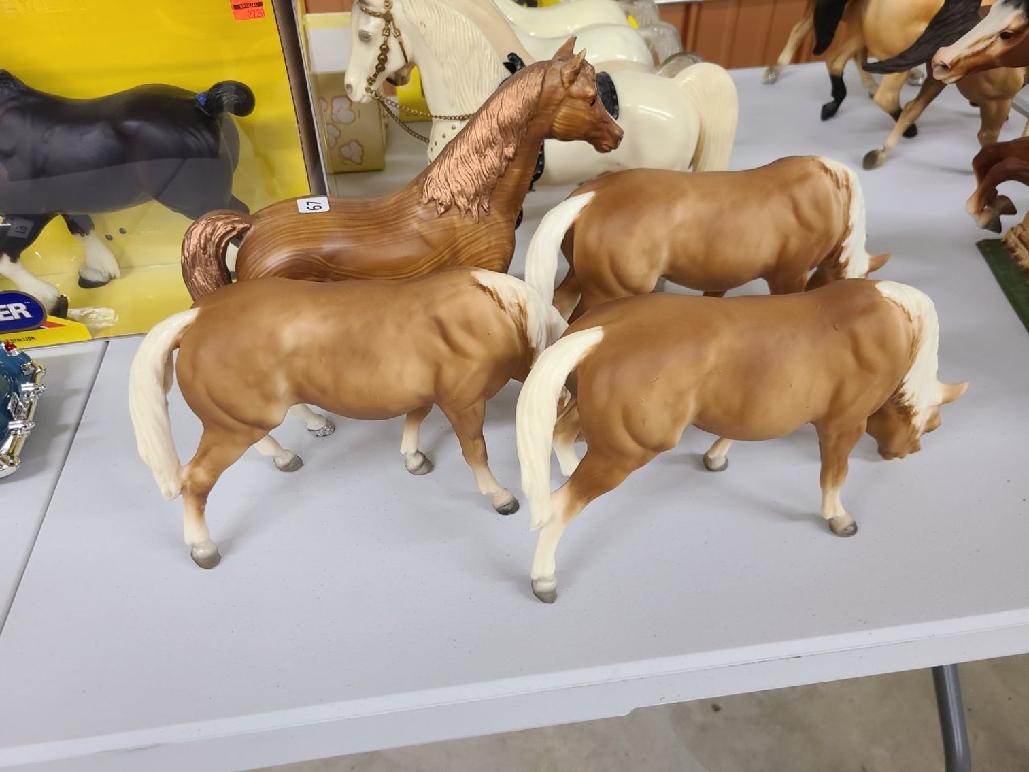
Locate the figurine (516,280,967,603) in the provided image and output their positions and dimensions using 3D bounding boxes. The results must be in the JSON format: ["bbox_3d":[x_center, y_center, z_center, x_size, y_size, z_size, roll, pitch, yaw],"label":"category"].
[{"bbox_3d":[0.123,0.016,0.408,0.253,0.162,0.084,-8,43,-6],"label":"figurine"}]

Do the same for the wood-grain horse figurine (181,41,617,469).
[{"bbox_3d":[-0.063,-0.082,0.472,0.266,0.230,0.072,-10,43,-9],"label":"wood-grain horse figurine"}]

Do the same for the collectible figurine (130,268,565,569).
[{"bbox_3d":[-0.069,0.006,0.426,0.253,0.162,0.084,-6,43,-4],"label":"collectible figurine"}]

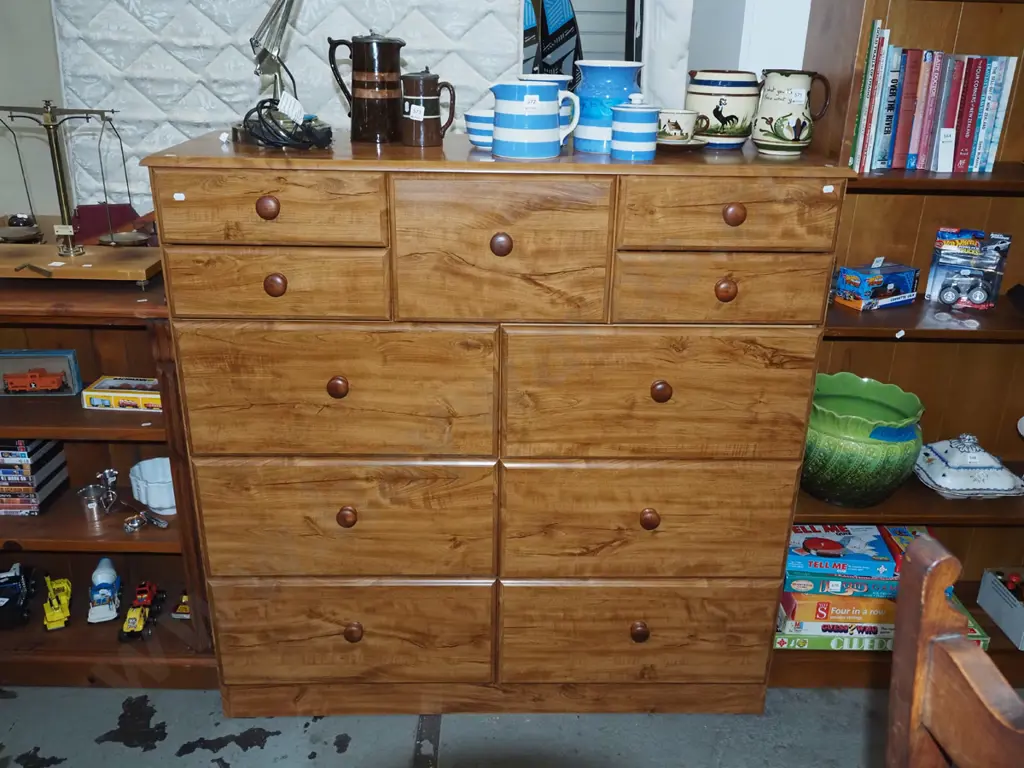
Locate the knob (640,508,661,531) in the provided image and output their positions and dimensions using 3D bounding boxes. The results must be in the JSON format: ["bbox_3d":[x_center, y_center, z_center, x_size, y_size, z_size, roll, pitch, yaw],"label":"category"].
[{"bbox_3d":[0.276,0.270,1.769,0.040,0.040,0.030,0,22,-2],"label":"knob"}]

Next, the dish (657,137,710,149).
[{"bbox_3d":[0.307,-0.447,1.661,0.122,0.020,0.122,1,22,0],"label":"dish"}]

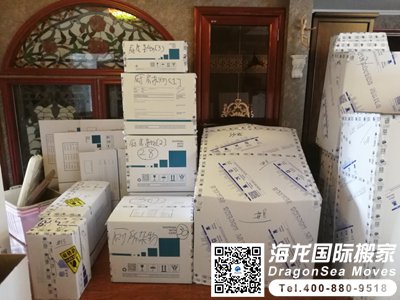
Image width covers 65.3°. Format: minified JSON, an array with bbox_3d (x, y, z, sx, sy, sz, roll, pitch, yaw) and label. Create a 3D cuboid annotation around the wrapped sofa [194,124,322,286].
[{"bbox_3d":[0.422,0.385,2.554,0.870,1.090,0.840,1,11,3],"label":"wrapped sofa"}]

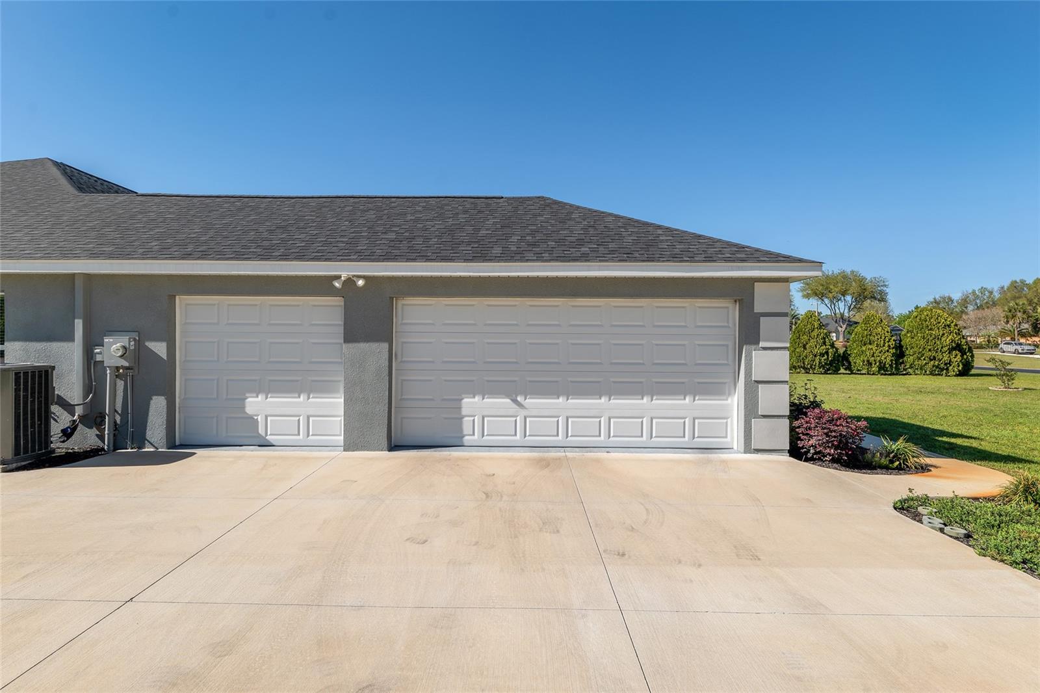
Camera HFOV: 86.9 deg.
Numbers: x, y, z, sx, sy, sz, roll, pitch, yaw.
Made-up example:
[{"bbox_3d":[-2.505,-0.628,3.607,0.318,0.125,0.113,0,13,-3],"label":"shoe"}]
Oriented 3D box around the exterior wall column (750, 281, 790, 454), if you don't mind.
[{"bbox_3d":[3.410,0.285,7.660,0.510,2.340,0.420,0,0,1],"label":"exterior wall column"}]

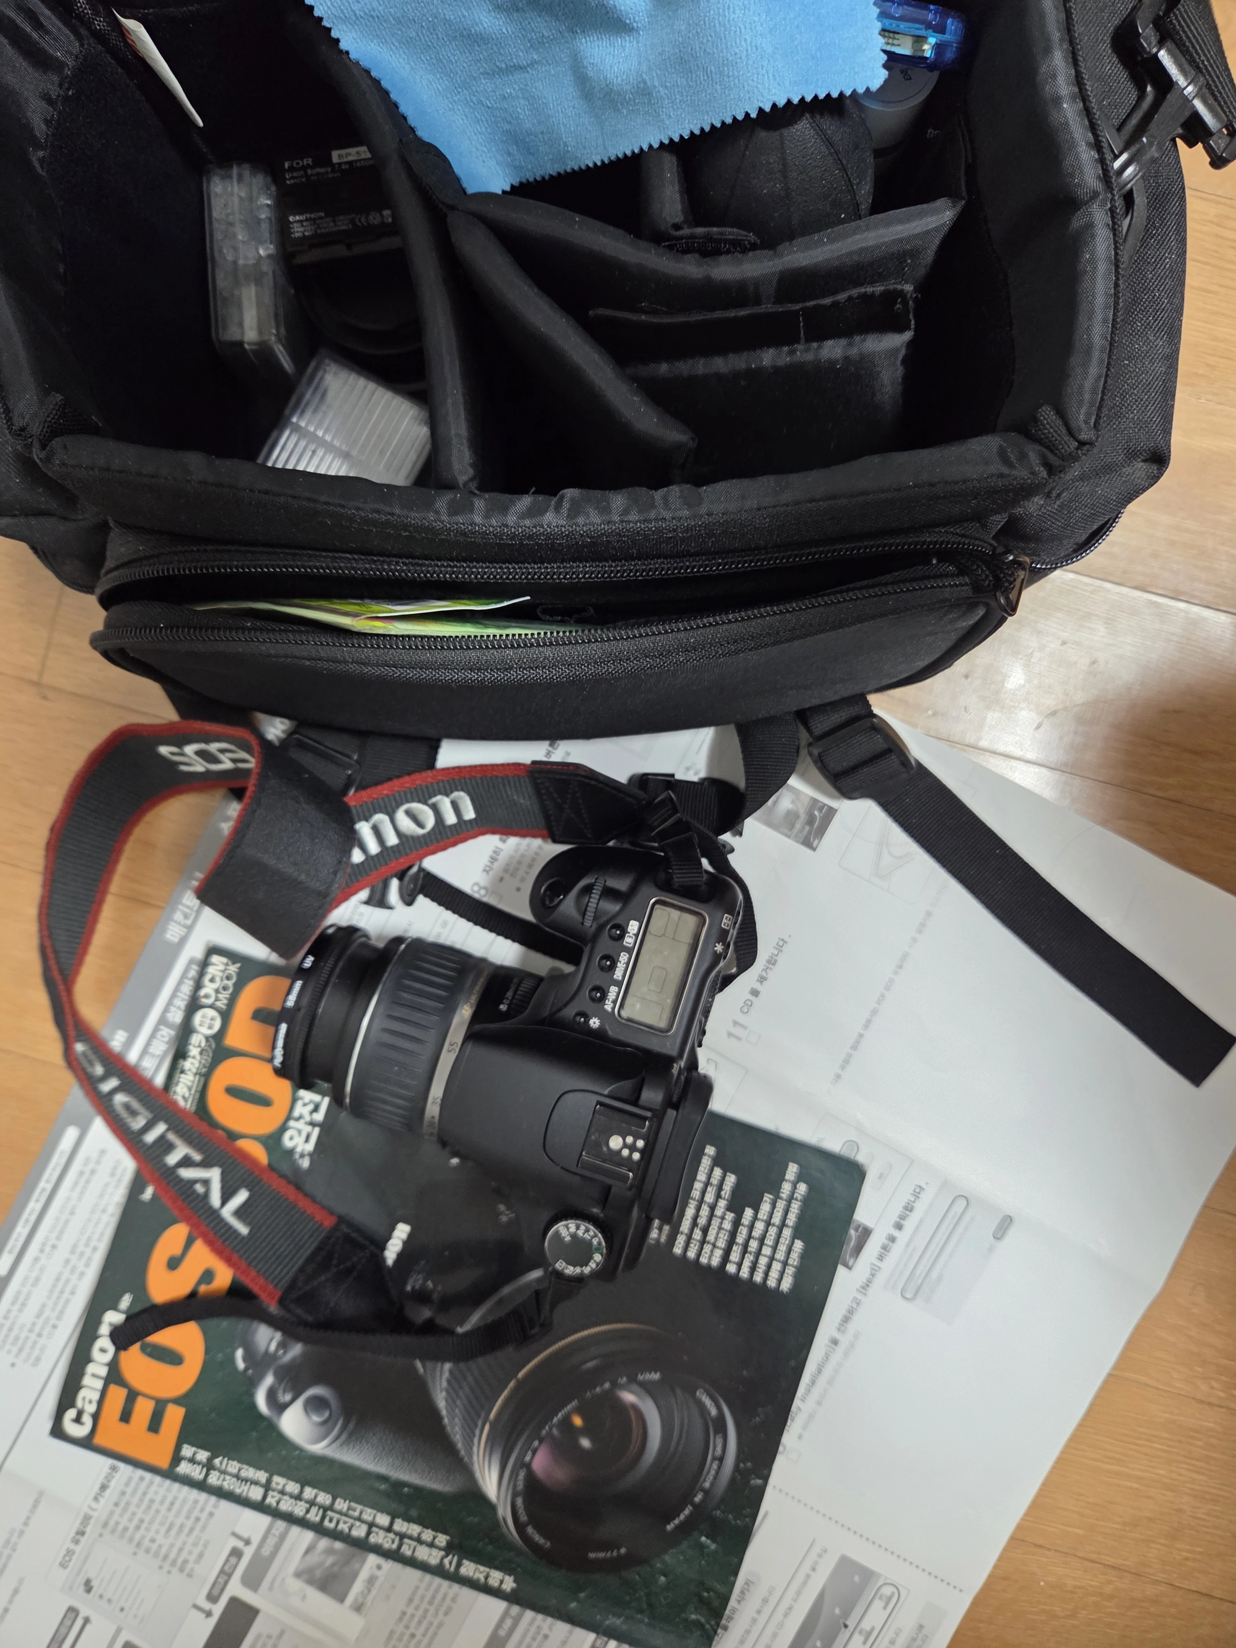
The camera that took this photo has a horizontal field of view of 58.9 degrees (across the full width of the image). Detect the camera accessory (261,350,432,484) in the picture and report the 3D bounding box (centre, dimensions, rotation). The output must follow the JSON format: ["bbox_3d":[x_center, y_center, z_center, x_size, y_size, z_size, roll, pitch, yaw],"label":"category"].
[{"bbox_3d":[-0.094,-0.126,0.370,0.046,0.024,0.052,29,93,2],"label":"camera accessory"}]

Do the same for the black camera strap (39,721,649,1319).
[{"bbox_3d":[-0.101,0.082,0.408,0.225,0.075,0.235,0,92,3],"label":"black camera strap"}]

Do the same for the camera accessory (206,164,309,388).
[{"bbox_3d":[-0.120,-0.184,0.373,0.021,0.040,0.057,-2,91,3],"label":"camera accessory"}]

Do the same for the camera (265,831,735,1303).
[{"bbox_3d":[-0.039,0.066,0.387,0.147,0.106,0.146,16,92,2],"label":"camera"}]

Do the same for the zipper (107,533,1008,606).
[{"bbox_3d":[-0.017,-0.064,0.278,0.228,0.018,0.020,-2,92,3],"label":"zipper"}]

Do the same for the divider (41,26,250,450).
[{"bbox_3d":[-0.127,-0.144,0.341,0.018,0.140,0.115,0,92,3],"label":"divider"}]

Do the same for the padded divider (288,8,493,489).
[{"bbox_3d":[-0.048,-0.146,0.344,0.018,0.145,0.130,-19,91,3],"label":"padded divider"}]

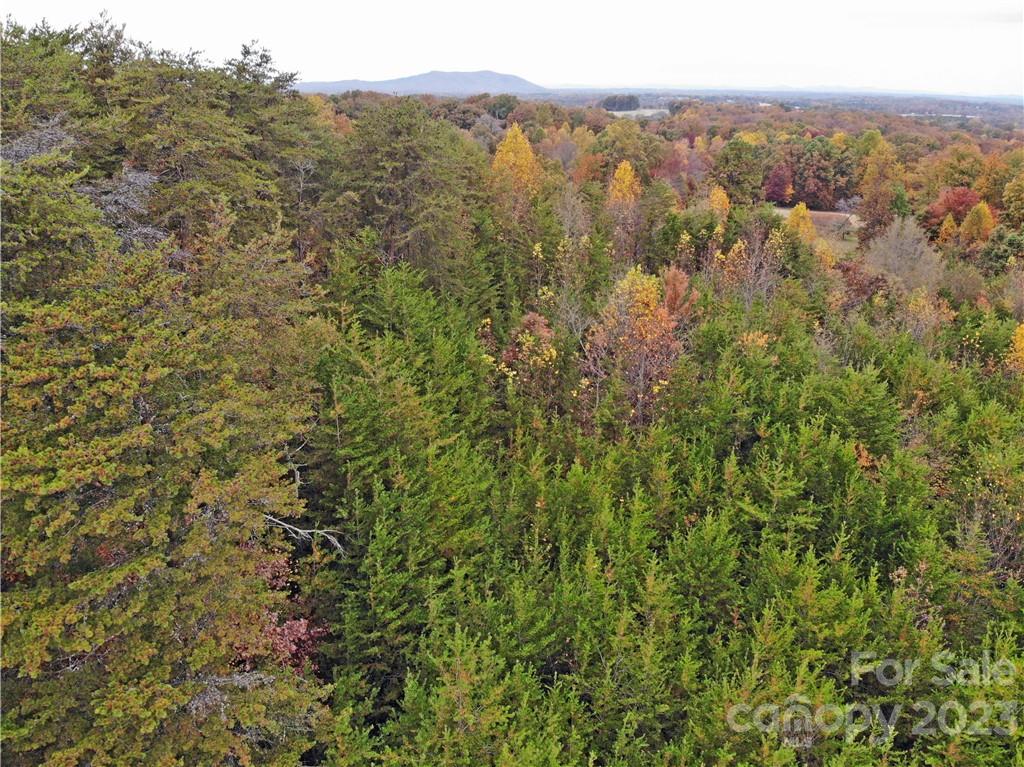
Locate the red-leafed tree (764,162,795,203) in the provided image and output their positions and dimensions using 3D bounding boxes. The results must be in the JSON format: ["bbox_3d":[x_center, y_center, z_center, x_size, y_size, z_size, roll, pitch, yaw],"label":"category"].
[{"bbox_3d":[49.383,-36.898,131.243,5.700,8.200,5.600,9,24,18],"label":"red-leafed tree"}]

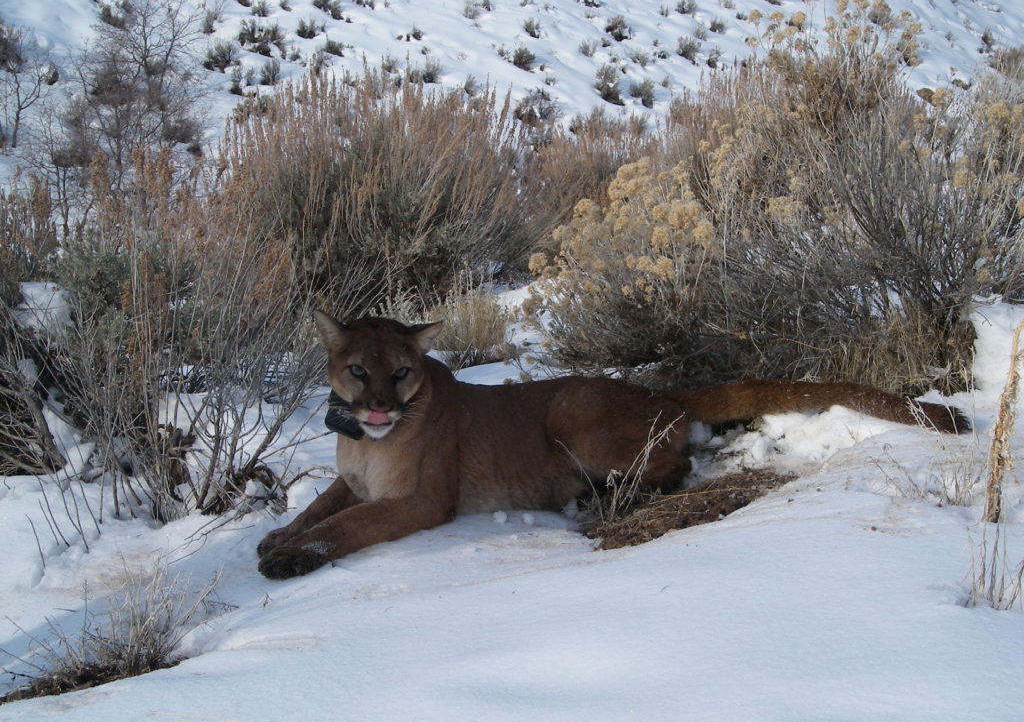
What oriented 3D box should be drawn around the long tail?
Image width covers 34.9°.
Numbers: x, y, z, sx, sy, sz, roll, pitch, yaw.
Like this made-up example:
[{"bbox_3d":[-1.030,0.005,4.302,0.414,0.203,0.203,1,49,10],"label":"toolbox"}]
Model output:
[{"bbox_3d":[0.734,0.105,3.770,0.738,0.115,0.130,-4,14,-16],"label":"long tail"}]

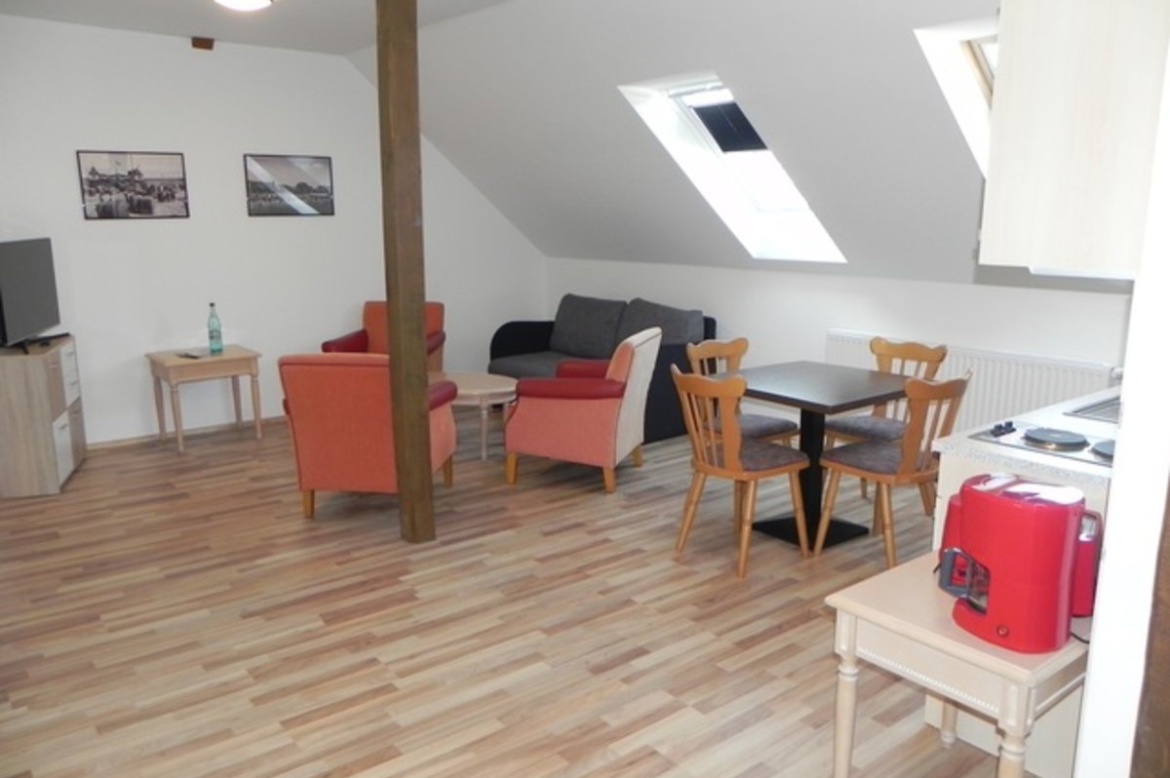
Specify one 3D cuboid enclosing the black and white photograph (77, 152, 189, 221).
[{"bbox_3d":[-2.871,-1.301,5.628,0.616,0.407,0.022,-9,14,-38],"label":"black and white photograph"}]

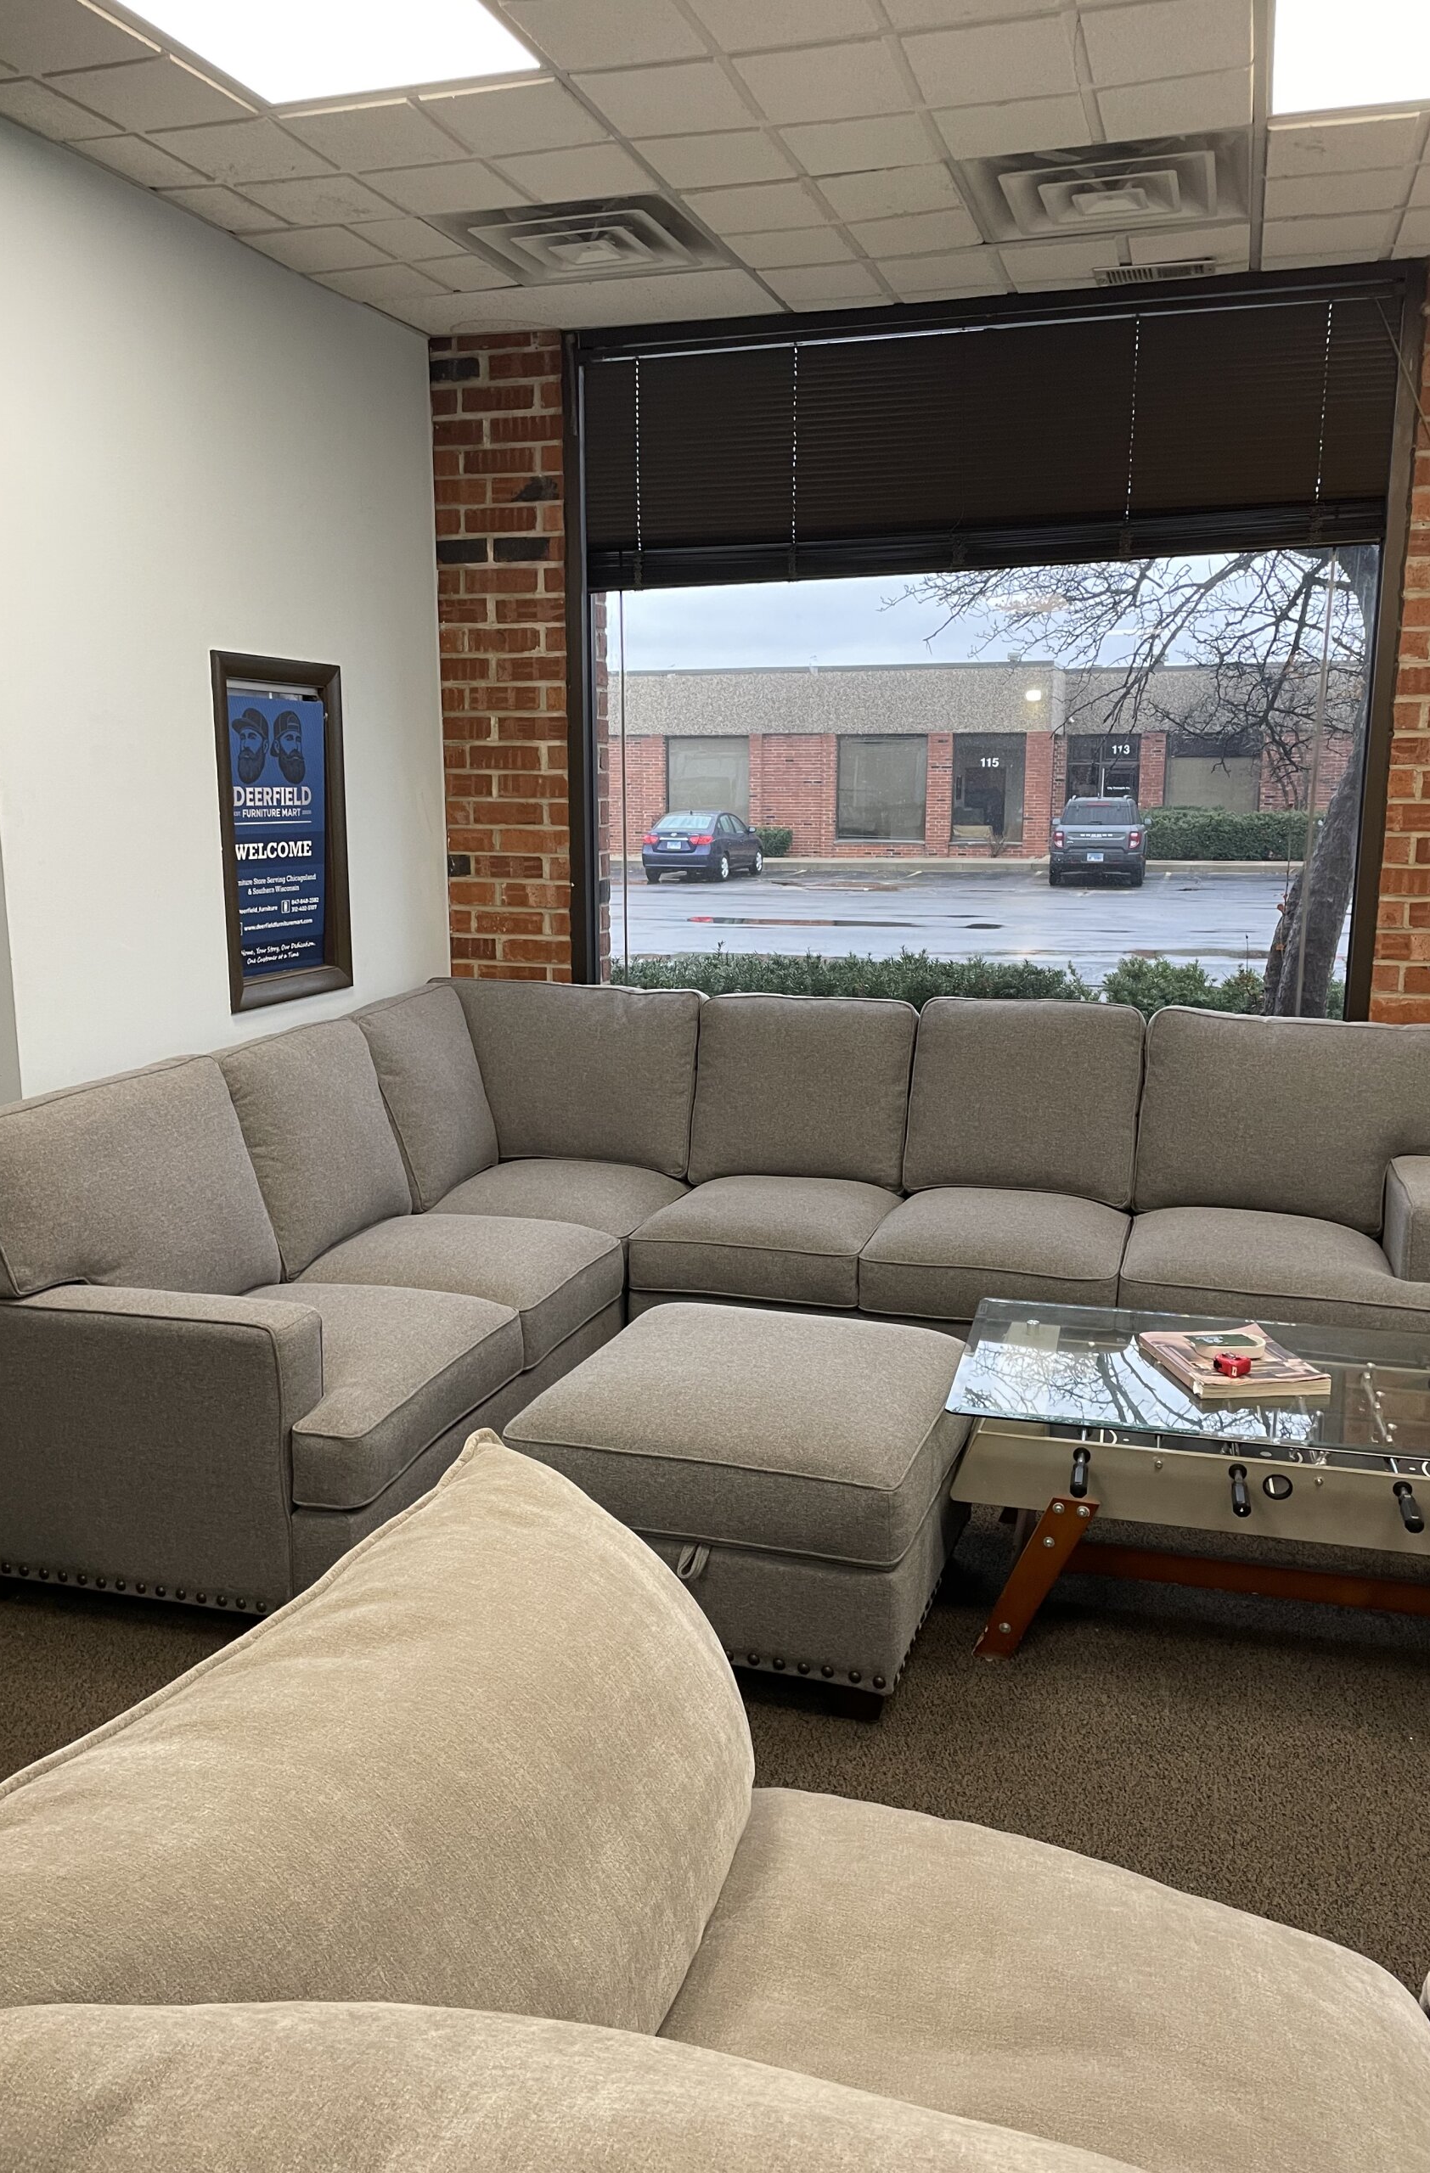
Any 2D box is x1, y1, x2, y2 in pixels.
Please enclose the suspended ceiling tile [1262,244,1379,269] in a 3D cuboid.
[{"bbox_3d":[1.490,-2.051,4.026,0.280,0.020,0.101,3,12,17],"label":"suspended ceiling tile"}]

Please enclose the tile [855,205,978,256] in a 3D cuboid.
[{"bbox_3d":[0.475,-2.007,3.822,0.280,0.020,0.288,4,12,17],"label":"tile"}]

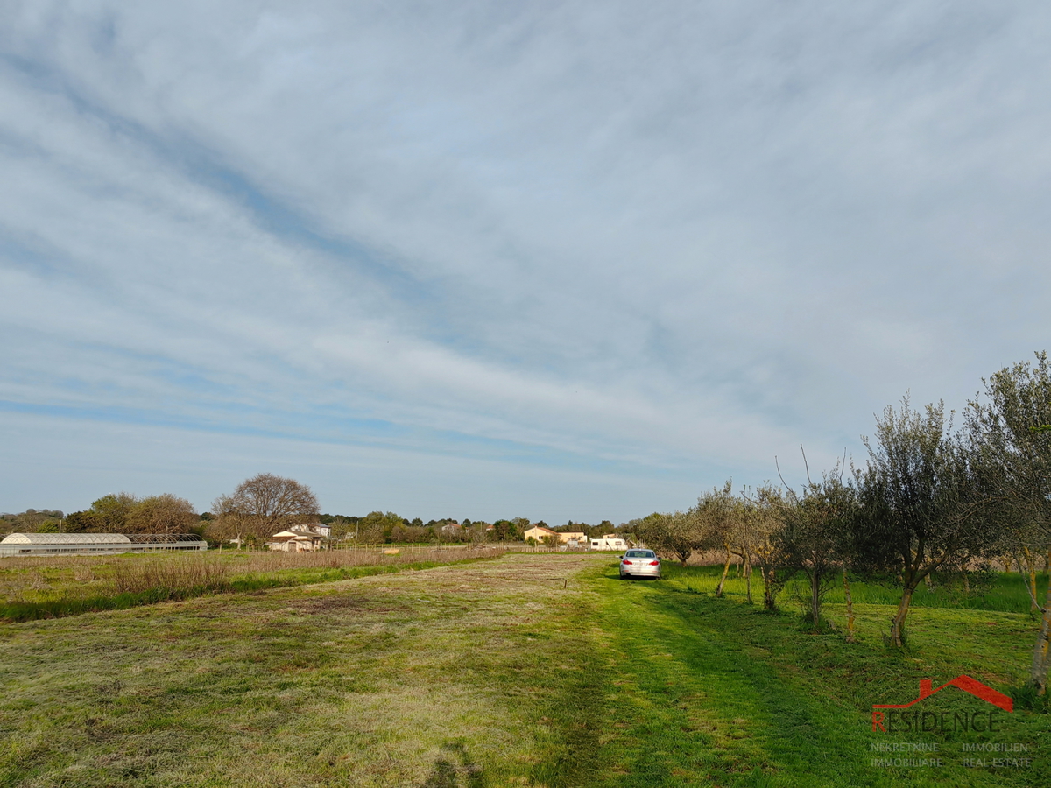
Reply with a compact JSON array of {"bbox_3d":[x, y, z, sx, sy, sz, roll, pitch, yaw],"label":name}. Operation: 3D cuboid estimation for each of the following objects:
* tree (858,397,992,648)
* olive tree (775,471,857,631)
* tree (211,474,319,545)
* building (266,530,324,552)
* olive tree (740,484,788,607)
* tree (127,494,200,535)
[{"bbox_3d":[6.577,2.051,13.486,2.200,4.070,2.200,-5,-11,25],"label":"tree"},{"bbox_3d":[5.785,3.080,16.334,1.700,3.070,1.750,-4,-11,19],"label":"olive tree"},{"bbox_3d":[-59.187,26.817,186.216,23.000,17.610,20.000,3,-11,-17],"label":"tree"},{"bbox_3d":[-44.992,28.845,160.428,9.000,4.320,8.600,-1,-10,7],"label":"building"},{"bbox_3d":[6.130,3.883,20.977,1.550,3.160,1.600,-3,-11,16],"label":"olive tree"},{"bbox_3d":[-77.642,27.511,174.906,15.000,12.160,13.000,5,-11,-23],"label":"tree"}]

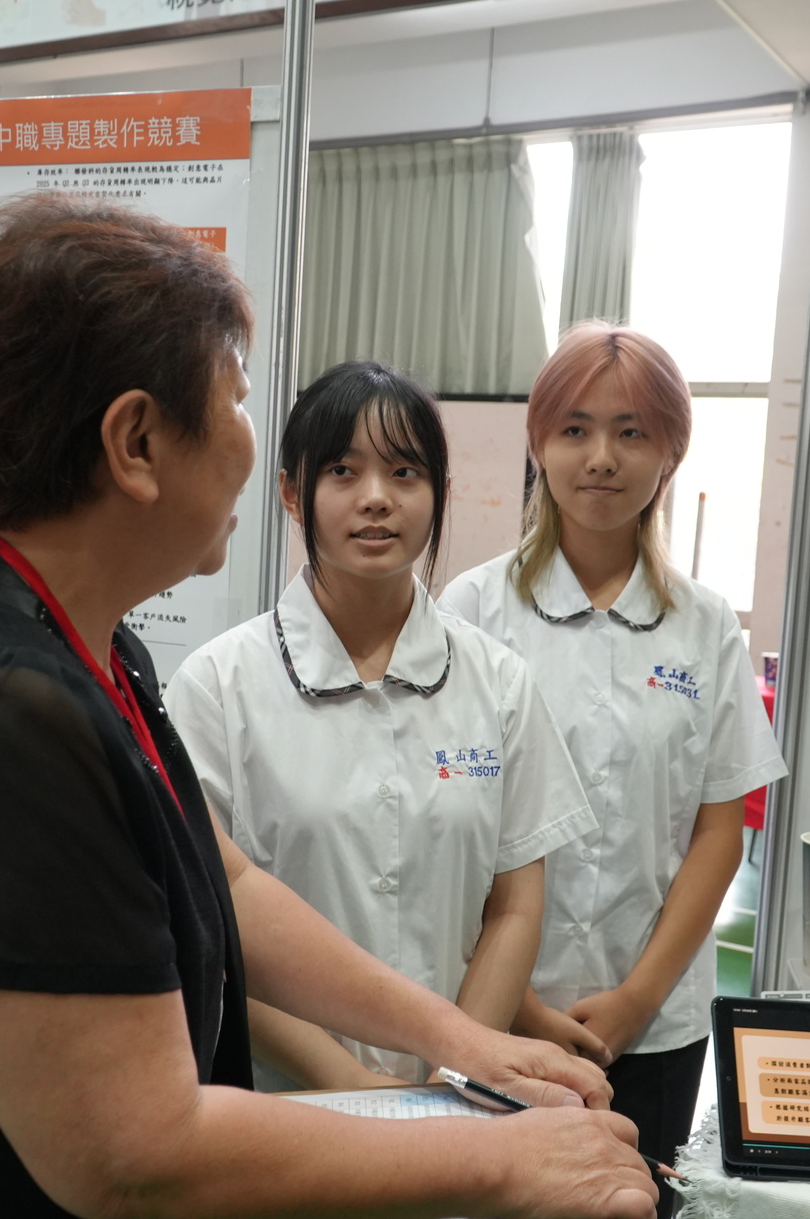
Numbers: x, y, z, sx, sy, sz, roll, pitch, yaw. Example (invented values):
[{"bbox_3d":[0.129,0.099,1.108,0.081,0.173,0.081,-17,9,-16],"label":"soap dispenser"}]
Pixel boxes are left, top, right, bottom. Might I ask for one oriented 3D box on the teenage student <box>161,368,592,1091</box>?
[{"bbox_3d":[-0.047,0.537,1.414,0.450,1.571,0.320,2,5,-11],"label":"teenage student"}]

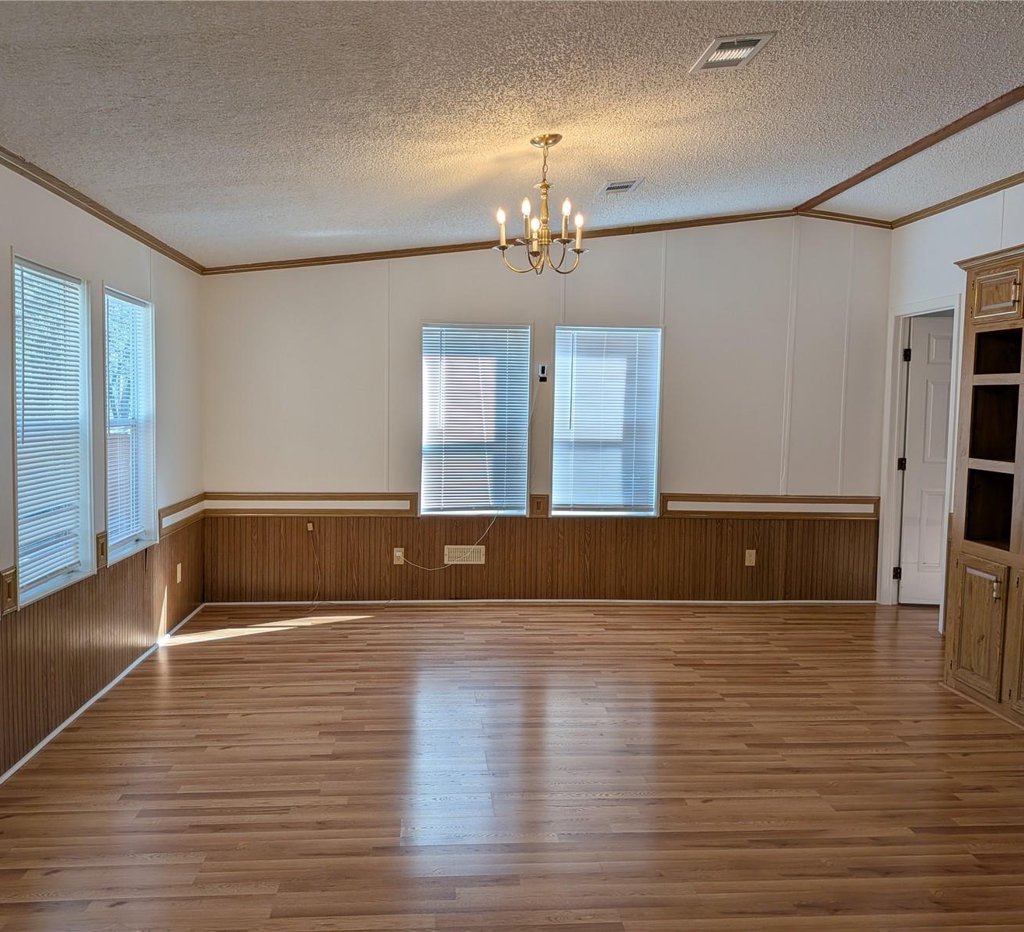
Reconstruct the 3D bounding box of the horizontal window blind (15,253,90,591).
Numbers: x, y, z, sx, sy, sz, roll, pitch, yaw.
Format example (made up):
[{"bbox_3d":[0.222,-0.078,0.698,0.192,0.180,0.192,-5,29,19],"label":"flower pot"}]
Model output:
[{"bbox_3d":[-1.926,-0.183,3.598,0.050,1.285,0.670,1,4,-5],"label":"horizontal window blind"}]

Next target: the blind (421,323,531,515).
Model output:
[{"bbox_3d":[-0.251,-0.321,5.973,0.740,1.297,0.050,1,4,-5],"label":"blind"}]

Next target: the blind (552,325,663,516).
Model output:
[{"bbox_3d":[0.668,-0.314,6.054,0.757,1.304,0.050,1,4,-5],"label":"blind"}]

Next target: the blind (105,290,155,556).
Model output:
[{"bbox_3d":[-2.004,-0.252,4.492,0.050,1.275,0.700,1,4,-5],"label":"blind"}]

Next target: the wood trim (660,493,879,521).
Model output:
[{"bbox_3d":[1.853,0.296,6.157,1.606,0.176,0.026,1,4,-5],"label":"wood trim"}]

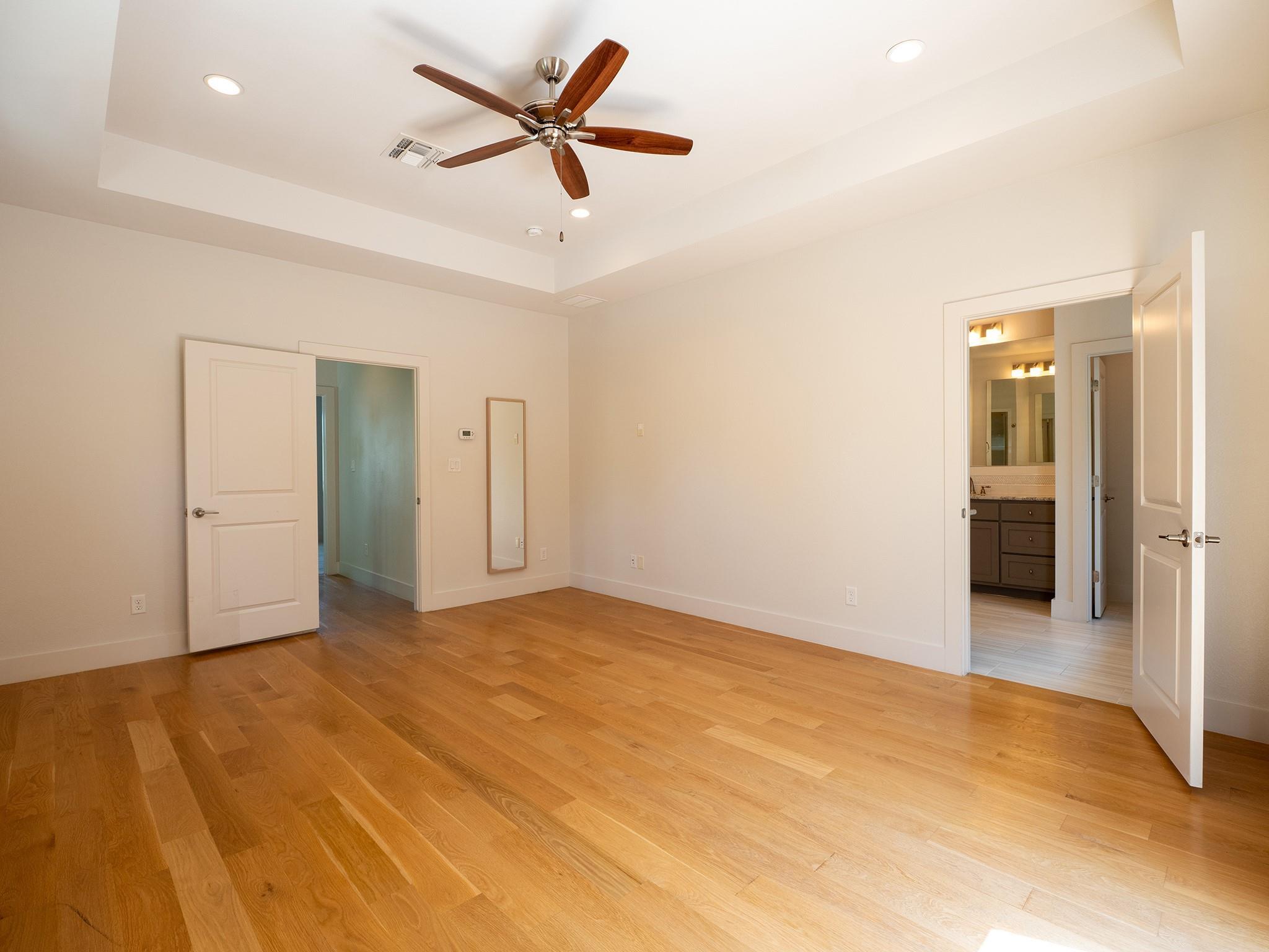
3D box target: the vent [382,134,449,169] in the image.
[{"bbox_3d":[-1.279,-1.876,3.434,0.300,0.025,0.315,-1,1,-43],"label":"vent"}]

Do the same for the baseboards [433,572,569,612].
[{"bbox_3d":[-1.201,1.068,5.500,1.462,0.146,0.020,-1,1,-43],"label":"baseboards"}]

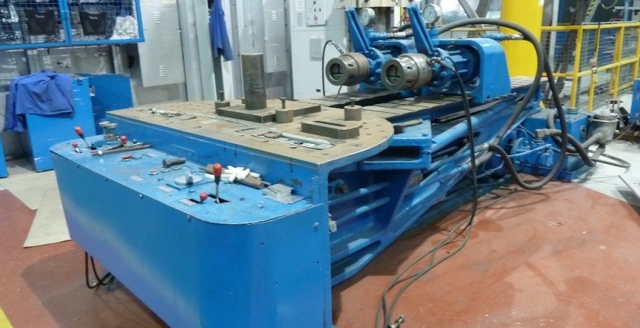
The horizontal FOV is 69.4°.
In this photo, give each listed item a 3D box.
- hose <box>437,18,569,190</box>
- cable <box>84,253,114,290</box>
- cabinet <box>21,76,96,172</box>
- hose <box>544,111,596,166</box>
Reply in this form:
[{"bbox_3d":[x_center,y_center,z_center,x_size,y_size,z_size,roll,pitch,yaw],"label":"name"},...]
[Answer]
[{"bbox_3d":[1.512,-0.461,3.769,1.150,1.360,0.550,-14,18,-41],"label":"hose"},{"bbox_3d":[-1.393,0.666,2.920,0.160,0.220,0.140,-14,18,-41],"label":"cable"},{"bbox_3d":[-3.627,-0.576,6.426,0.800,1.200,0.440,-14,18,-41],"label":"cabinet"},{"bbox_3d":[2.726,-0.261,5.034,0.780,0.640,0.380,-14,18,-41],"label":"hose"}]

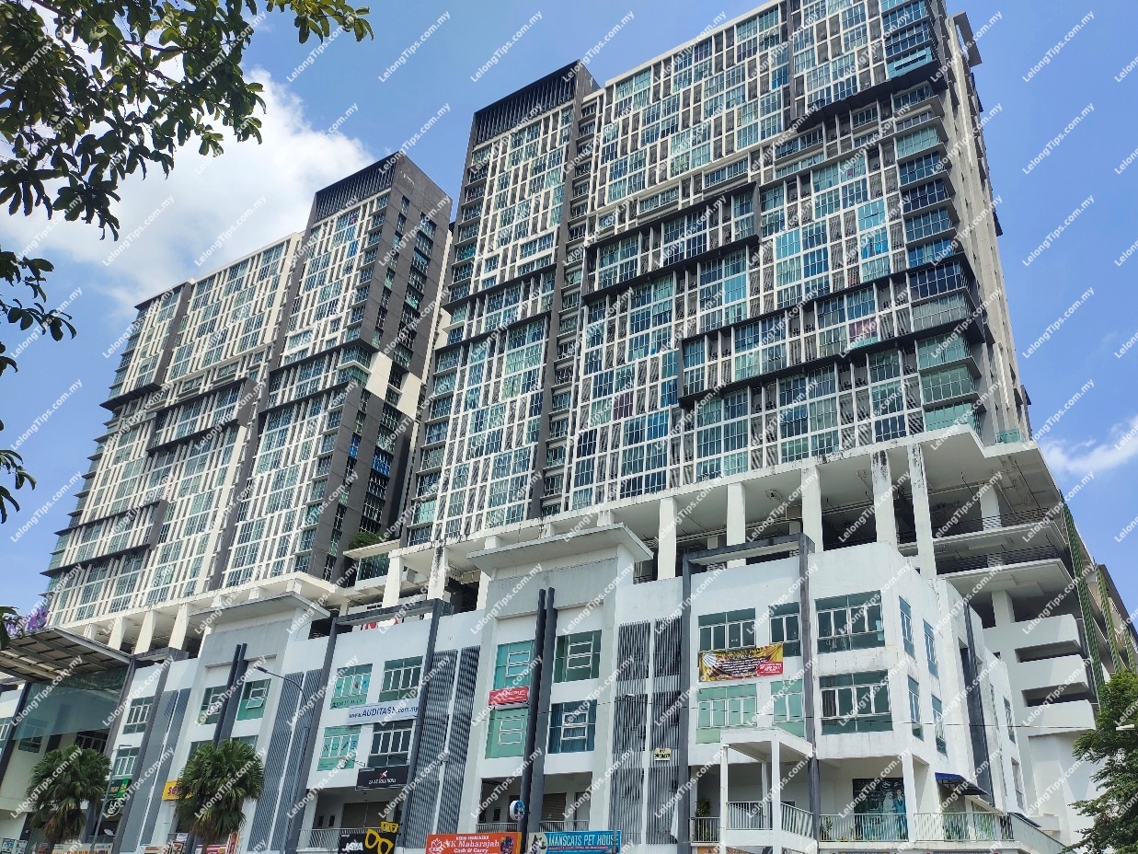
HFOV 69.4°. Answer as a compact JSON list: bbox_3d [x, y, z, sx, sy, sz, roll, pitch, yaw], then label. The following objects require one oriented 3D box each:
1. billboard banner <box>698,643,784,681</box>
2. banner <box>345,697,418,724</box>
[{"bbox_3d":[8.691,11.998,41.838,4.400,1.480,0.050,-14,-33,31],"label":"billboard banner"},{"bbox_3d":[-11.858,18.010,52.020,6.163,1.286,0.129,-16,-35,32],"label":"banner"}]

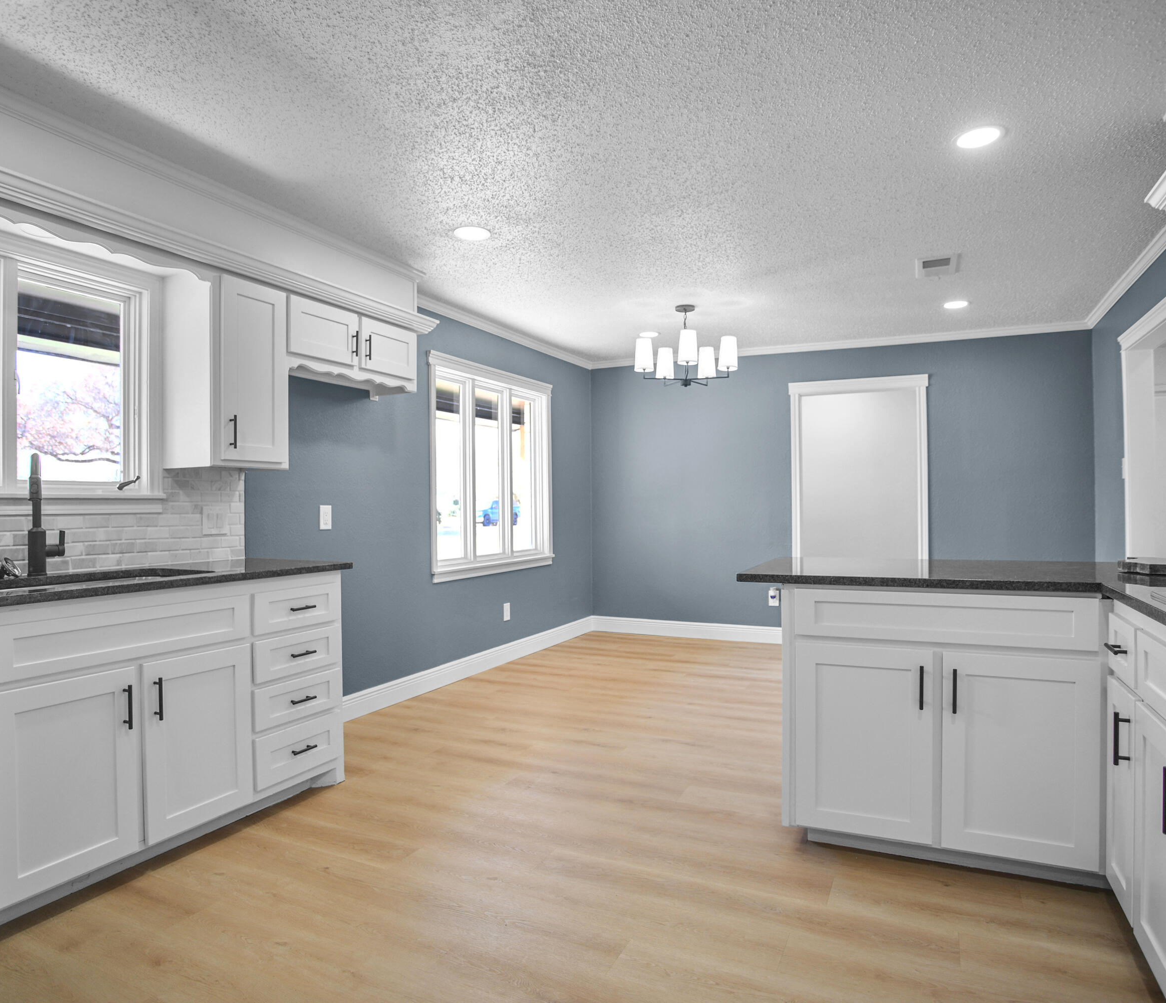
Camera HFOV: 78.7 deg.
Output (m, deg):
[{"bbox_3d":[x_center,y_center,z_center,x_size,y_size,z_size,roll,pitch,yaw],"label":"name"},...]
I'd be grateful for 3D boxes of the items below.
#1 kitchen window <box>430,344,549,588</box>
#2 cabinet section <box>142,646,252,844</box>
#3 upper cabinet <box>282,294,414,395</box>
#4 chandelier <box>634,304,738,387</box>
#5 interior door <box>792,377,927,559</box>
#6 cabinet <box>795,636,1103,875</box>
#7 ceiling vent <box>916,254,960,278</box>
[{"bbox_3d":[-0.595,-0.212,5.086,0.110,1.445,1.555,-1,0,27],"label":"kitchen window"},{"bbox_3d":[-1.272,0.789,2.368,0.032,0.567,0.382,-1,0,27],"label":"cabinet section"},{"bbox_3d":[-1.217,-0.727,3.471,0.345,0.330,0.840,-1,0,27],"label":"upper cabinet"},{"bbox_3d":[0.680,-1.024,4.704,0.690,0.516,0.670,-1,0,8],"label":"chandelier"},{"bbox_3d":[2.146,0.099,5.555,1.004,2.100,0.110,-1,0,21],"label":"interior door"},{"bbox_3d":[1.171,0.763,2.420,0.860,0.613,0.520,-1,0,21],"label":"cabinet"},{"bbox_3d":[1.960,-1.290,3.929,0.220,0.025,0.360,-1,0,27],"label":"ceiling vent"}]

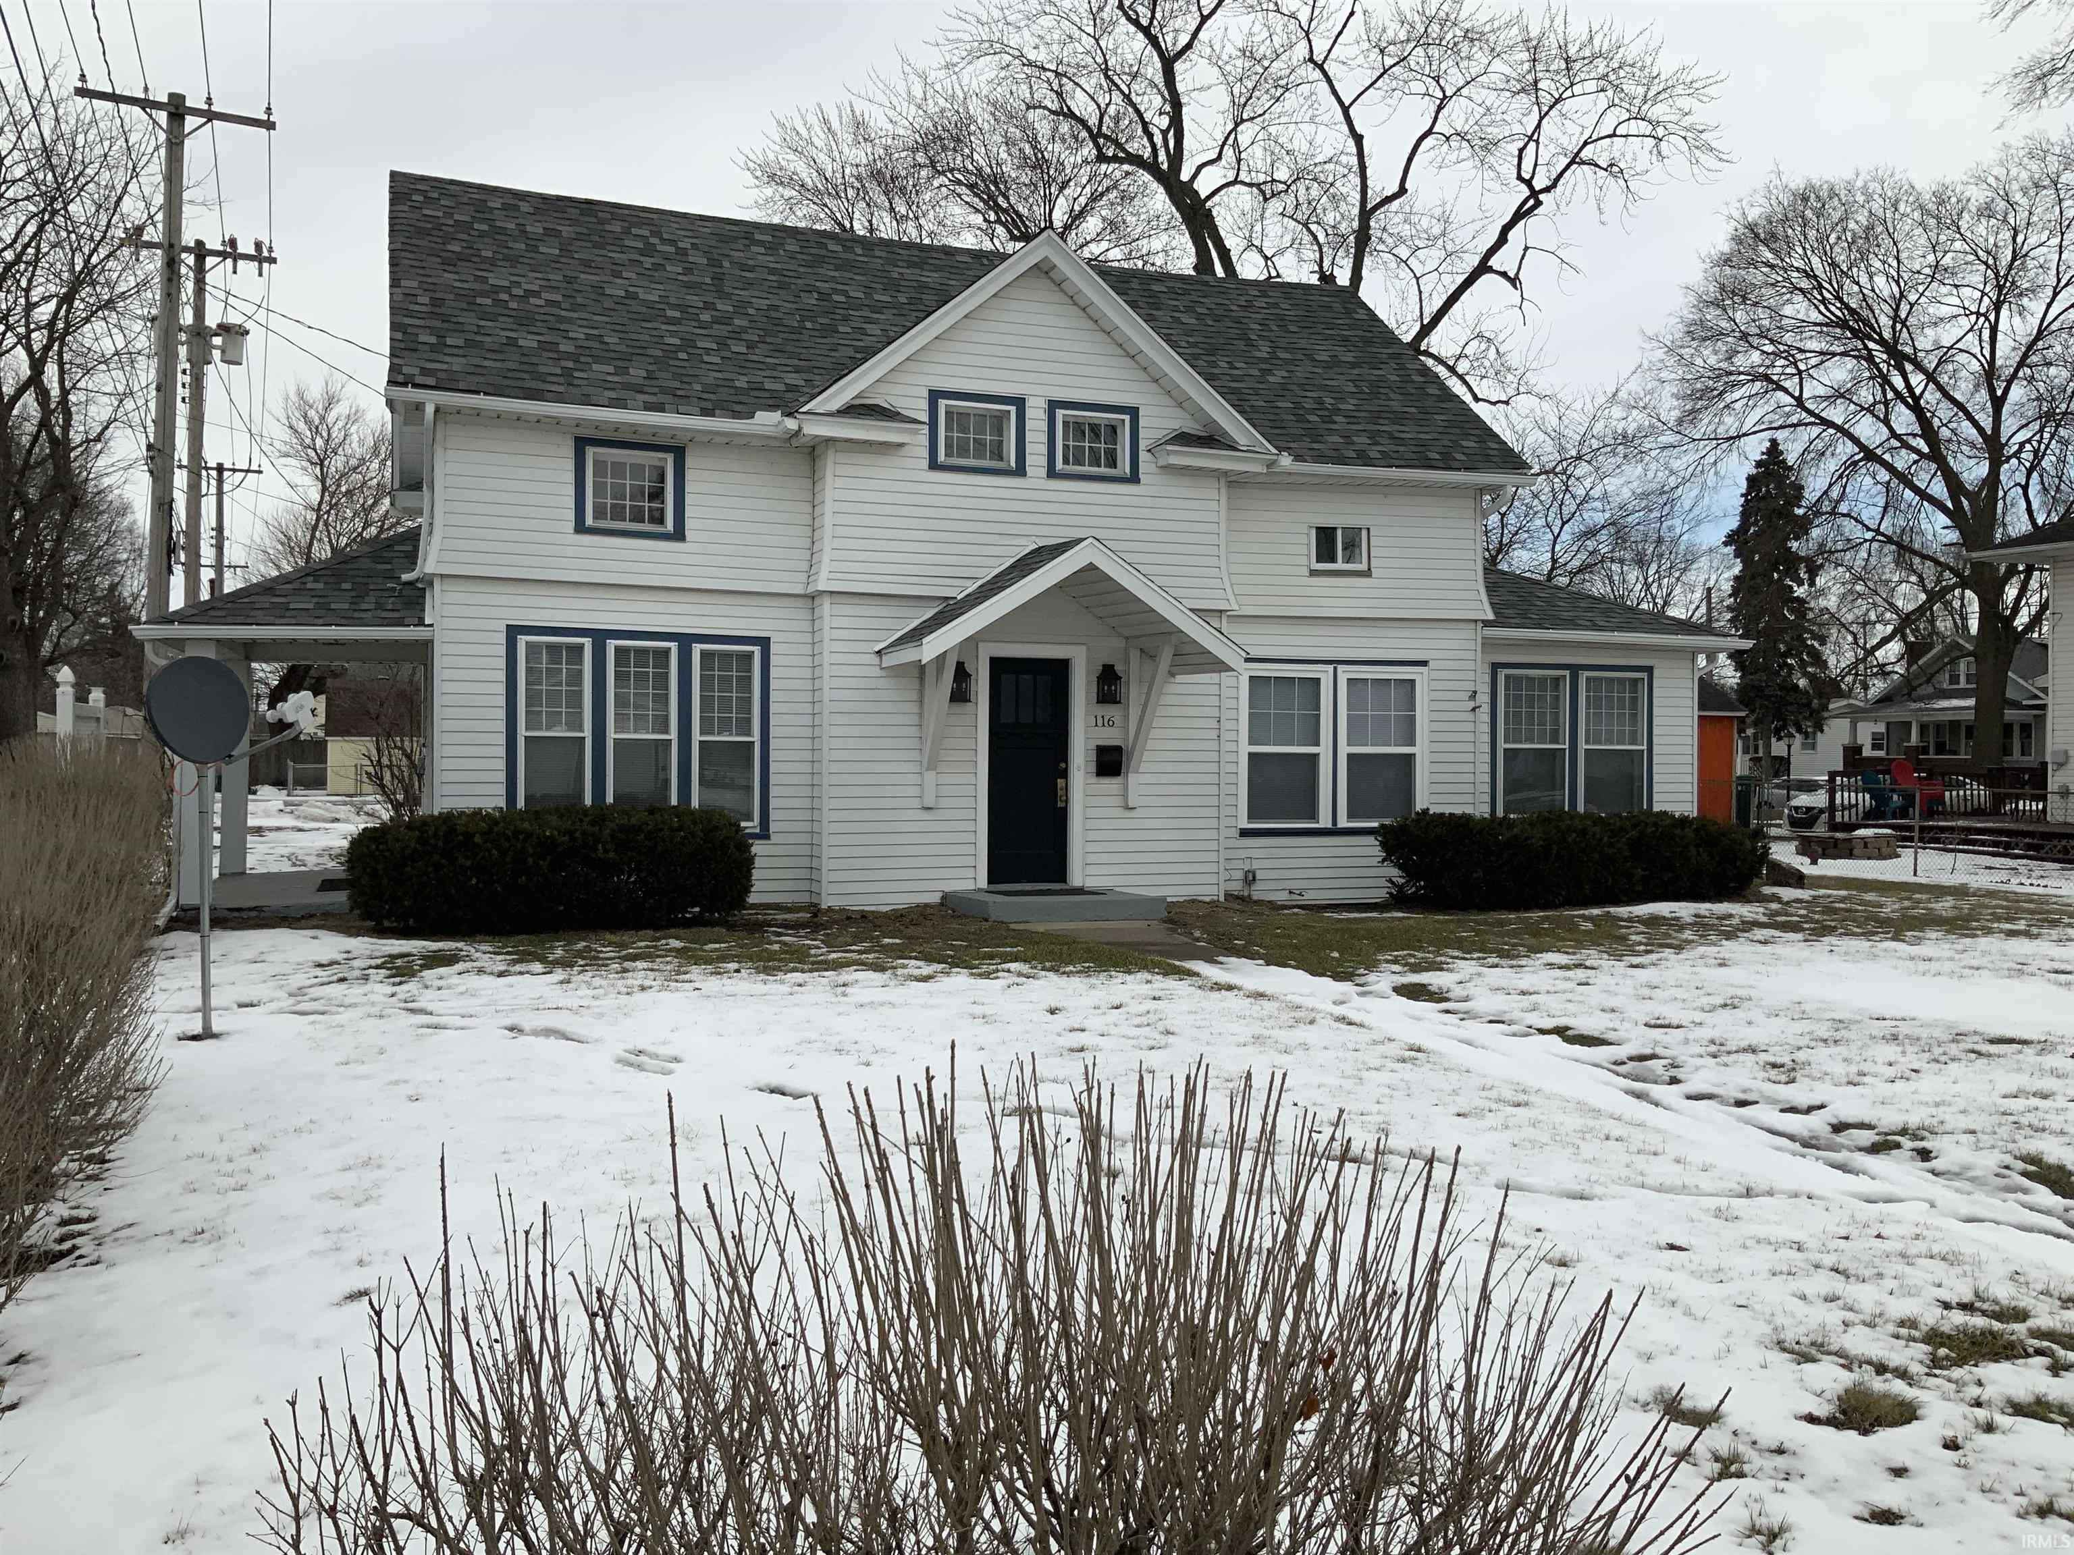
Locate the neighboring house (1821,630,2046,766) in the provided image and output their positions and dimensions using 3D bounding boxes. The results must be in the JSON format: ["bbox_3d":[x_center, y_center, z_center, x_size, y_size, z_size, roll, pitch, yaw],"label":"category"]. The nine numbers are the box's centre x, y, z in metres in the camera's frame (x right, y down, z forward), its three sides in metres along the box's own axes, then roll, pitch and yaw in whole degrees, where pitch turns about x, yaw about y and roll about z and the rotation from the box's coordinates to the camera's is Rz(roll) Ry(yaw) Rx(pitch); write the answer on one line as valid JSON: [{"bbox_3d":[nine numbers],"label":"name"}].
[{"bbox_3d":[38.187,-2.377,67.461,12.500,6.500,9.500,0,1,-22],"label":"neighboring house"}]

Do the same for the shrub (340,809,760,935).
[{"bbox_3d":[-3.674,0.670,13.255,2.950,0.950,1.200,0,1,-21],"label":"shrub"}]

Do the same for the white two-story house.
[{"bbox_3d":[-0.583,-2.270,18.012,15.090,6.770,8.000,0,1,-21],"label":"white two-story house"}]

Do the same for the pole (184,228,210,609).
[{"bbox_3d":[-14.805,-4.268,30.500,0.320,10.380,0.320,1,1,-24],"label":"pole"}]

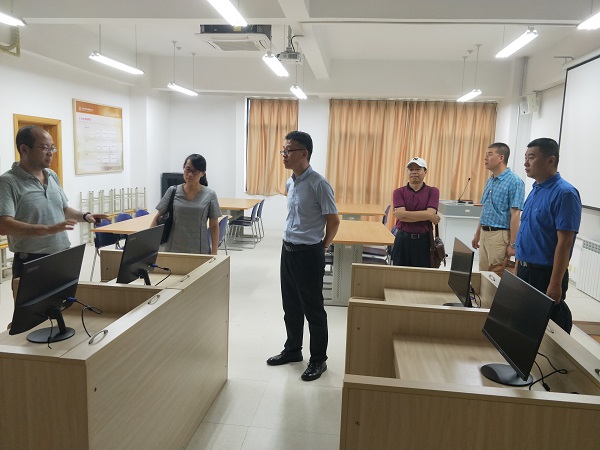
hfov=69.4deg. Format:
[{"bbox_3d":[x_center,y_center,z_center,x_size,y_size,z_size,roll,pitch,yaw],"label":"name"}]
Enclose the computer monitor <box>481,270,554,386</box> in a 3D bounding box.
[{"bbox_3d":[0.832,0.408,1.693,0.200,0.380,0.495,3,9,7],"label":"computer monitor"}]

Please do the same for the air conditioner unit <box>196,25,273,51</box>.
[{"bbox_3d":[-0.827,-2.625,5.963,0.950,0.280,0.950,3,9,7],"label":"air conditioner unit"}]

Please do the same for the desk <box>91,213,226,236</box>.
[{"bbox_3d":[-1.535,0.338,5.170,1.070,0.750,1.530,3,9,7],"label":"desk"}]

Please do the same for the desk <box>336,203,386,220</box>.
[{"bbox_3d":[0.853,0.065,7.547,1.020,0.750,1.450,3,9,7],"label":"desk"}]

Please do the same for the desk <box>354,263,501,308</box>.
[{"bbox_3d":[0.723,0.779,2.490,0.920,0.892,0.760,3,9,7],"label":"desk"}]

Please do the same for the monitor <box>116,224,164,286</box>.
[{"bbox_3d":[-0.958,0.203,2.615,0.210,0.375,0.500,3,9,7],"label":"monitor"}]

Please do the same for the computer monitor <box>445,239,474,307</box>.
[{"bbox_3d":[0.921,0.297,2.460,0.200,0.380,0.495,3,9,7],"label":"computer monitor"}]

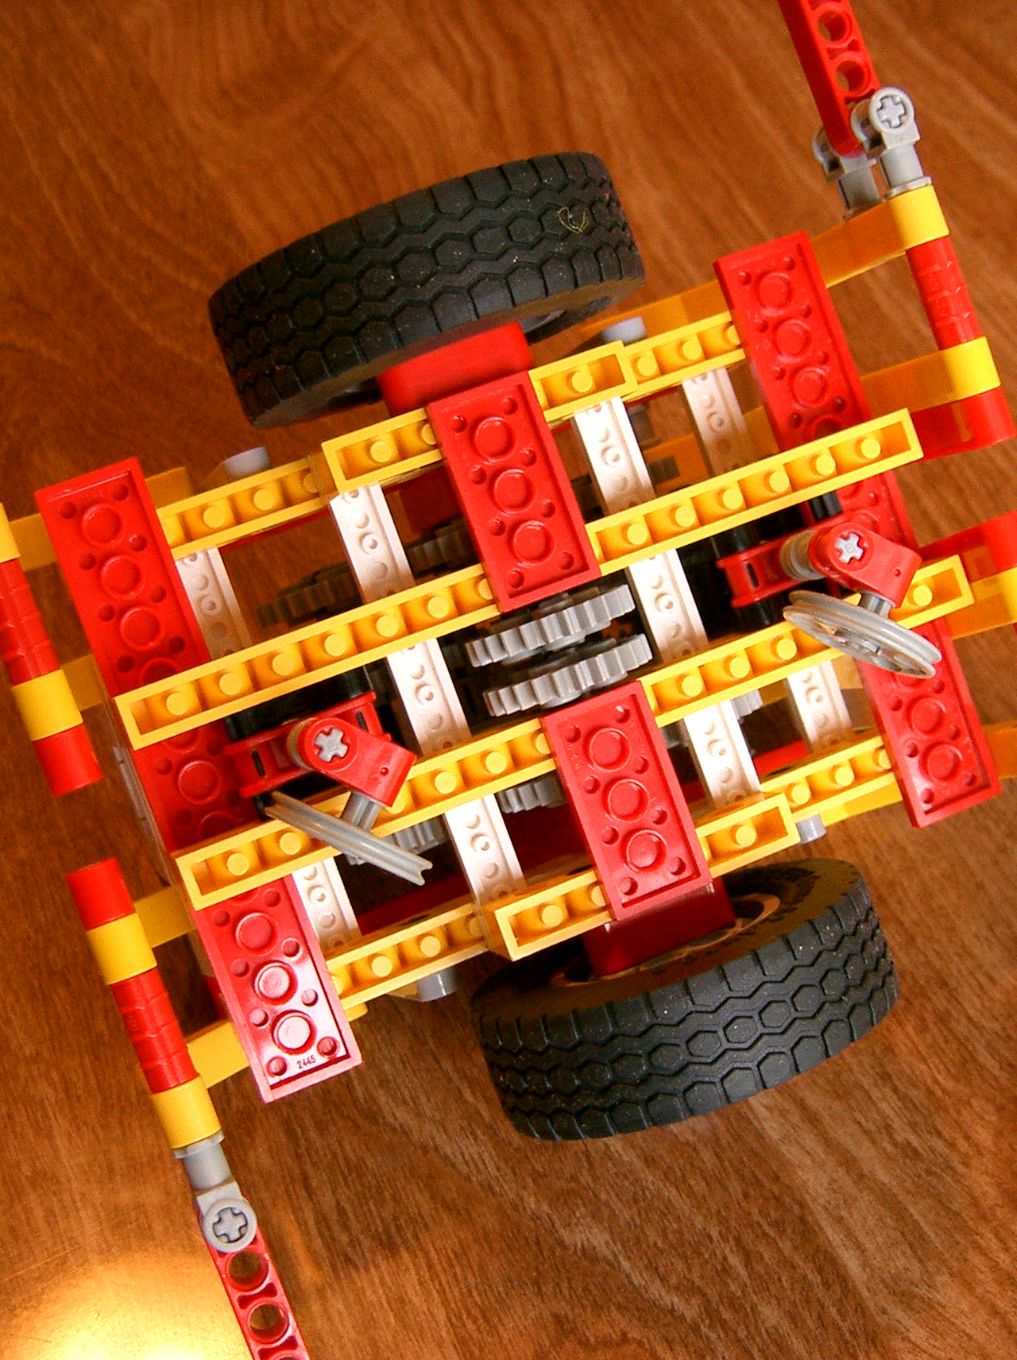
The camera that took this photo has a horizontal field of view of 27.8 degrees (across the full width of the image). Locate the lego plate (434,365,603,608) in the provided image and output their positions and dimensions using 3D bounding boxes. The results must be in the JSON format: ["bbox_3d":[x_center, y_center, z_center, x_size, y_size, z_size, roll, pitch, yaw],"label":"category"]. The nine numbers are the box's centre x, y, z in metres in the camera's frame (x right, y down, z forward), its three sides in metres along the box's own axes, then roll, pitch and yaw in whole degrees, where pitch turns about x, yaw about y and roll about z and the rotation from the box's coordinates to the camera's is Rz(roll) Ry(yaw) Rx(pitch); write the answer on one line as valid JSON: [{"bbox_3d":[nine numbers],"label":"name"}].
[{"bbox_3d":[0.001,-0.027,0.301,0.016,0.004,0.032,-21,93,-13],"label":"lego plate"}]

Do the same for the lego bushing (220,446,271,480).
[{"bbox_3d":[-0.040,-0.032,0.313,0.007,0.007,0.004,-21,93,-13],"label":"lego bushing"}]

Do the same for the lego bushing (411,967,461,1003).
[{"bbox_3d":[-0.012,0.046,0.317,0.007,0.007,0.007,-21,93,-13],"label":"lego bushing"}]

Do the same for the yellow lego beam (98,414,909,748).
[{"bbox_3d":[0.003,-0.016,0.308,0.128,0.011,0.008,-21,93,-13],"label":"yellow lego beam"}]

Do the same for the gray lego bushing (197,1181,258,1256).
[{"bbox_3d":[-0.039,0.074,0.285,0.008,0.008,0.009,-21,93,-13],"label":"gray lego bushing"}]

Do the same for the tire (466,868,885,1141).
[{"bbox_3d":[0.026,0.047,0.310,0.062,0.062,0.020,-21,93,-13],"label":"tire"}]

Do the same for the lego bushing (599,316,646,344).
[{"bbox_3d":[0.019,-0.054,0.327,0.007,0.007,0.006,-21,93,-13],"label":"lego bushing"}]

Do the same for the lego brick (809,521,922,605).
[{"bbox_3d":[0.052,-0.017,0.300,0.016,0.008,0.008,27,82,-11],"label":"lego brick"}]

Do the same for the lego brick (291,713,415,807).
[{"bbox_3d":[-0.021,0.011,0.281,0.016,0.008,0.008,28,82,-11],"label":"lego brick"}]

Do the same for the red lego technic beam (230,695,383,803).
[{"bbox_3d":[-0.029,0.009,0.300,0.024,0.008,0.008,-21,93,-13],"label":"red lego technic beam"}]

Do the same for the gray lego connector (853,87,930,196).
[{"bbox_3d":[0.059,-0.082,0.315,0.007,0.008,0.016,-21,93,-13],"label":"gray lego connector"}]

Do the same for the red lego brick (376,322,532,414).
[{"bbox_3d":[-0.008,-0.046,0.306,0.024,0.008,0.008,-21,93,-13],"label":"red lego brick"}]

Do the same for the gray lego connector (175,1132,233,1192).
[{"bbox_3d":[-0.042,0.067,0.285,0.007,0.007,0.008,-21,93,-13],"label":"gray lego connector"}]

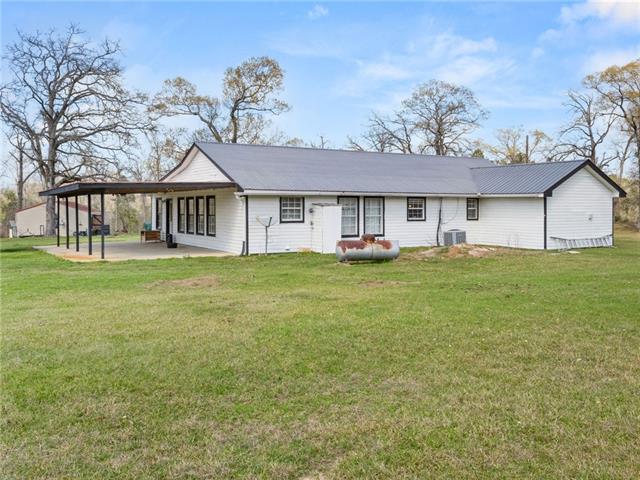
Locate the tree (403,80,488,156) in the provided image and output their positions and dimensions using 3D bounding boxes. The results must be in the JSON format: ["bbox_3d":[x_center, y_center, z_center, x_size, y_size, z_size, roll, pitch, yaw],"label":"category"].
[{"bbox_3d":[12.700,-8.745,56.579,8.768,14.819,8.768,0,3,0],"label":"tree"}]

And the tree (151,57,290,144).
[{"bbox_3d":[-8.811,-8.591,49.575,12.521,15.343,11.000,0,3,0],"label":"tree"}]

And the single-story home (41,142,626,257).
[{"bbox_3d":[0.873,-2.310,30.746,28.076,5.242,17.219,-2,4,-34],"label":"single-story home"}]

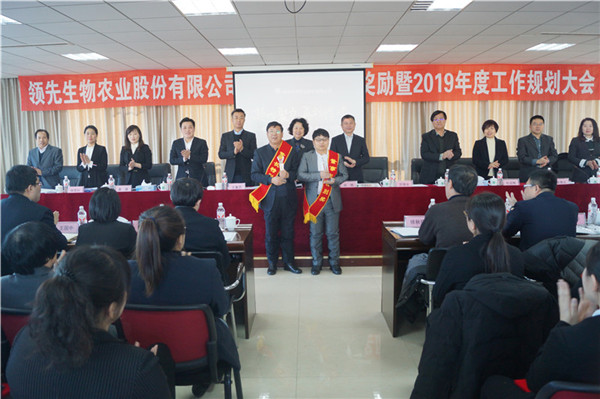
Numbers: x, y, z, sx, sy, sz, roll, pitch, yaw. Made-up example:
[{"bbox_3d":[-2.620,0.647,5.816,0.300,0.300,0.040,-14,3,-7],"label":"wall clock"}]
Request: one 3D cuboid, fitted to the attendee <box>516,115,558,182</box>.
[{"bbox_3d":[3.281,-0.311,6.212,0.540,1.720,0.380,1,7,12],"label":"attendee"}]

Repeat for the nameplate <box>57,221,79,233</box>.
[{"bbox_3d":[-1.994,0.225,3.861,0.200,0.100,0.060,-1,7,0],"label":"nameplate"}]

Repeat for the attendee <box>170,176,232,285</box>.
[{"bbox_3d":[-0.669,0.500,3.122,0.560,1.337,0.740,0,8,9],"label":"attendee"}]

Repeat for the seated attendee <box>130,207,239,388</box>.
[{"bbox_3d":[-0.537,0.586,2.265,0.510,1.230,0.820,0,7,8],"label":"seated attendee"}]

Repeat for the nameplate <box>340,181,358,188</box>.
[{"bbox_3d":[0.652,-0.194,5.921,0.215,0.085,0.065,-1,8,1],"label":"nameplate"}]

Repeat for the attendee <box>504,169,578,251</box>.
[{"bbox_3d":[1.585,0.421,3.175,0.540,1.290,0.780,-3,7,-16],"label":"attendee"}]

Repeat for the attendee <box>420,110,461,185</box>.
[{"bbox_3d":[1.948,-0.335,6.343,0.550,1.797,0.380,0,8,9],"label":"attendee"}]

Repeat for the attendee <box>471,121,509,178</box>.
[{"bbox_3d":[2.635,-0.254,6.218,0.490,1.620,0.360,1,7,10],"label":"attendee"}]

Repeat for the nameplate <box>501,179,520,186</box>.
[{"bbox_3d":[2.658,-0.222,5.638,0.200,0.095,0.060,-1,7,0],"label":"nameplate"}]

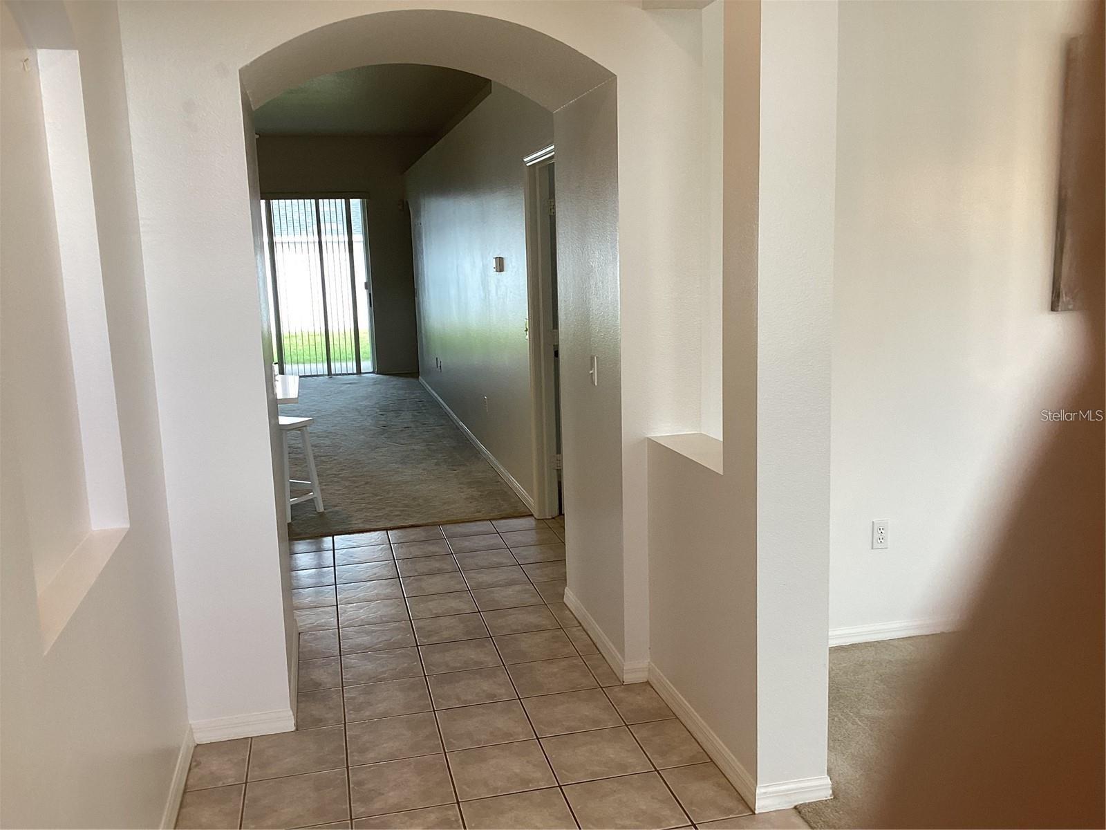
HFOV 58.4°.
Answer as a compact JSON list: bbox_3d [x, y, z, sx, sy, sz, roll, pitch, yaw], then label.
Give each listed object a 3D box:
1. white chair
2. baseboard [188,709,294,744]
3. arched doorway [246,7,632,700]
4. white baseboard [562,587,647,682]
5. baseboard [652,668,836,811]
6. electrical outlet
[{"bbox_3d":[-1.718,0.330,6.249,0.420,0.610,0.320,3,11,30],"label":"white chair"},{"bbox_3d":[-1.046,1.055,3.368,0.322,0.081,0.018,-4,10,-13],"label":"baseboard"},{"bbox_3d":[-0.460,-0.196,3.789,1.197,2.365,0.930,-4,10,-13],"label":"arched doorway"},{"bbox_3d":[0.201,0.884,4.114,0.095,0.082,0.930,-4,10,-13],"label":"white baseboard"},{"bbox_3d":[0.584,1.009,3.263,0.251,0.083,0.918,-4,10,-13],"label":"baseboard"},{"bbox_3d":[1.293,0.473,3.910,0.071,0.116,0.010,-4,10,-13],"label":"electrical outlet"}]

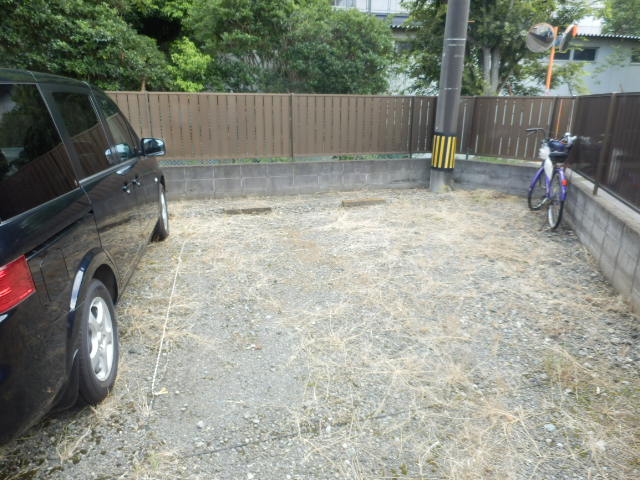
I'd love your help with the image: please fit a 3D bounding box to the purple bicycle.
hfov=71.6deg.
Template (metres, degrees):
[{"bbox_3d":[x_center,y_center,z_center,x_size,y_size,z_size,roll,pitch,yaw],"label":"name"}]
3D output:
[{"bbox_3d":[2.857,-0.788,5.545,0.560,1.070,1.720,5,18,12],"label":"purple bicycle"}]

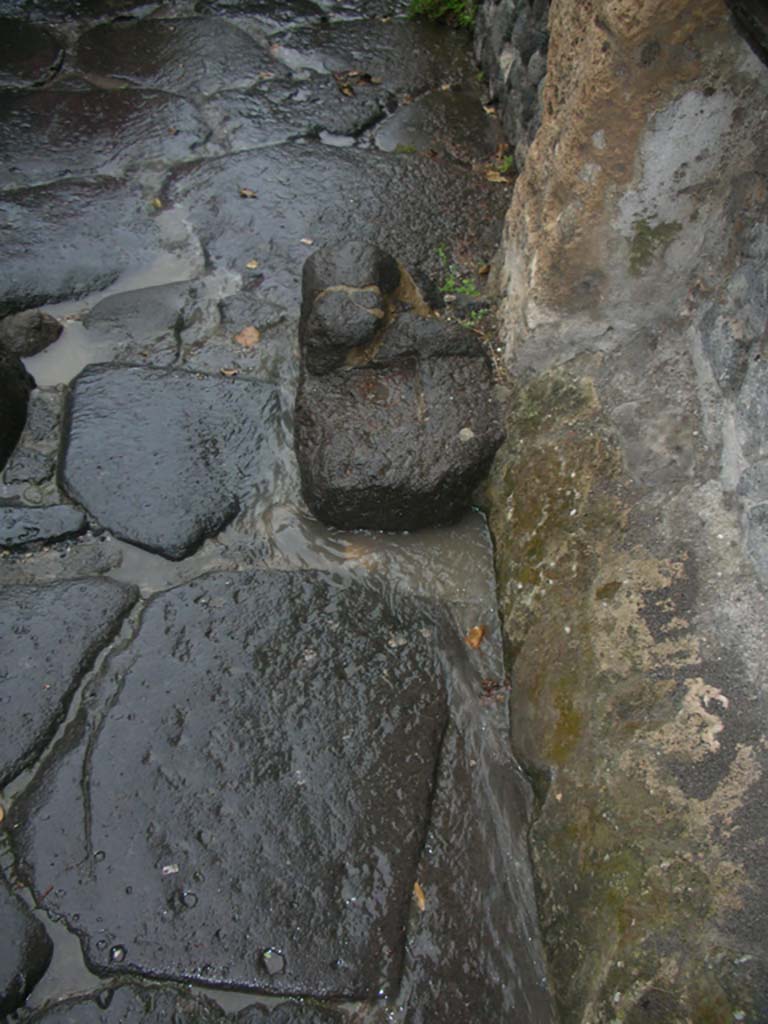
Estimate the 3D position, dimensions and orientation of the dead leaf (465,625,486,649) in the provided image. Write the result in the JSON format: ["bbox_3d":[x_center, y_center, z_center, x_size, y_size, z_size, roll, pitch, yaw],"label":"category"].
[{"bbox_3d":[0.154,0.209,1.751,0.037,0.012,0.049,0,50,0],"label":"dead leaf"}]

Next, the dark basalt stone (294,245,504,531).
[{"bbox_3d":[0.025,-0.246,2.006,0.380,0.230,0.554,0,50,0],"label":"dark basalt stone"}]

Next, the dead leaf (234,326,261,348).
[{"bbox_3d":[-0.294,-0.377,2.236,0.055,0.010,0.073,0,50,0],"label":"dead leaf"}]

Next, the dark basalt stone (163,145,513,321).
[{"bbox_3d":[-0.120,-0.649,2.514,0.857,0.140,0.710,0,50,0],"label":"dark basalt stone"}]

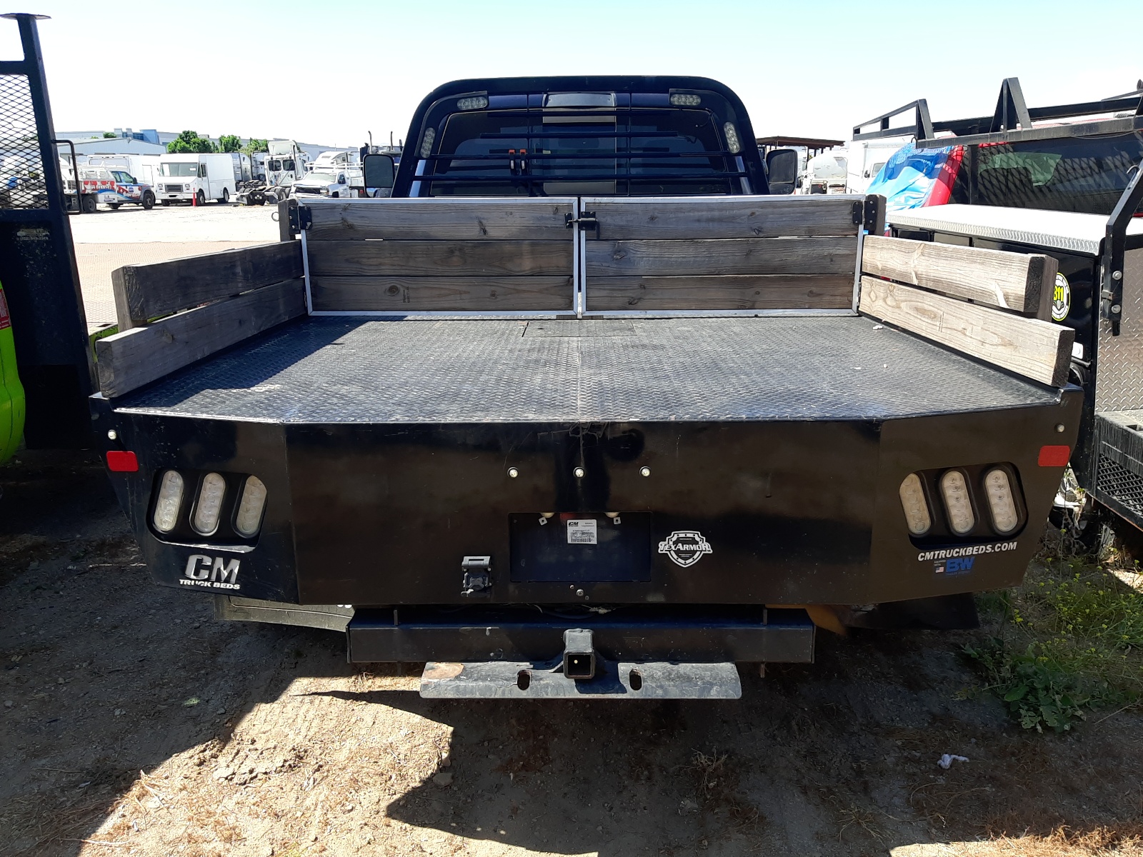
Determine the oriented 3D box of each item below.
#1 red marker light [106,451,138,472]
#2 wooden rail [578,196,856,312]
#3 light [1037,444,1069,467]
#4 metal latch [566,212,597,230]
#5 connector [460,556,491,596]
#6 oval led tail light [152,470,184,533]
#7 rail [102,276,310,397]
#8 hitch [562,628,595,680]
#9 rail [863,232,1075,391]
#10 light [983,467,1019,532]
[{"bbox_3d":[-1.129,0.084,2.155,0.087,0.054,0.012,4,16,16],"label":"red marker light"},{"bbox_3d":[0.622,-0.718,3.591,1.161,0.487,0.040,0,15,1],"label":"wooden rail"},{"bbox_3d":[1.178,0.069,2.091,0.094,0.051,0.010,-5,16,-16],"label":"light"},{"bbox_3d":[0.039,-0.853,3.528,0.132,0.076,0.030,0,15,1],"label":"metal latch"},{"bbox_3d":[-0.222,0.343,2.018,0.068,0.100,0.054,0,15,1],"label":"connector"},{"bbox_3d":[-0.996,0.177,2.139,0.059,0.166,0.034,18,17,5],"label":"oval led tail light"},{"bbox_3d":[-1.152,-0.351,2.897,0.038,0.139,1.558,0,15,1],"label":"rail"},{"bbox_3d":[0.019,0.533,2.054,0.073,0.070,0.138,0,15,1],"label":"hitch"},{"bbox_3d":[1.188,-0.433,2.746,0.049,0.304,1.428,0,15,1],"label":"rail"},{"bbox_3d":[1.047,0.174,2.106,0.055,0.167,0.034,-18,17,-3],"label":"light"}]

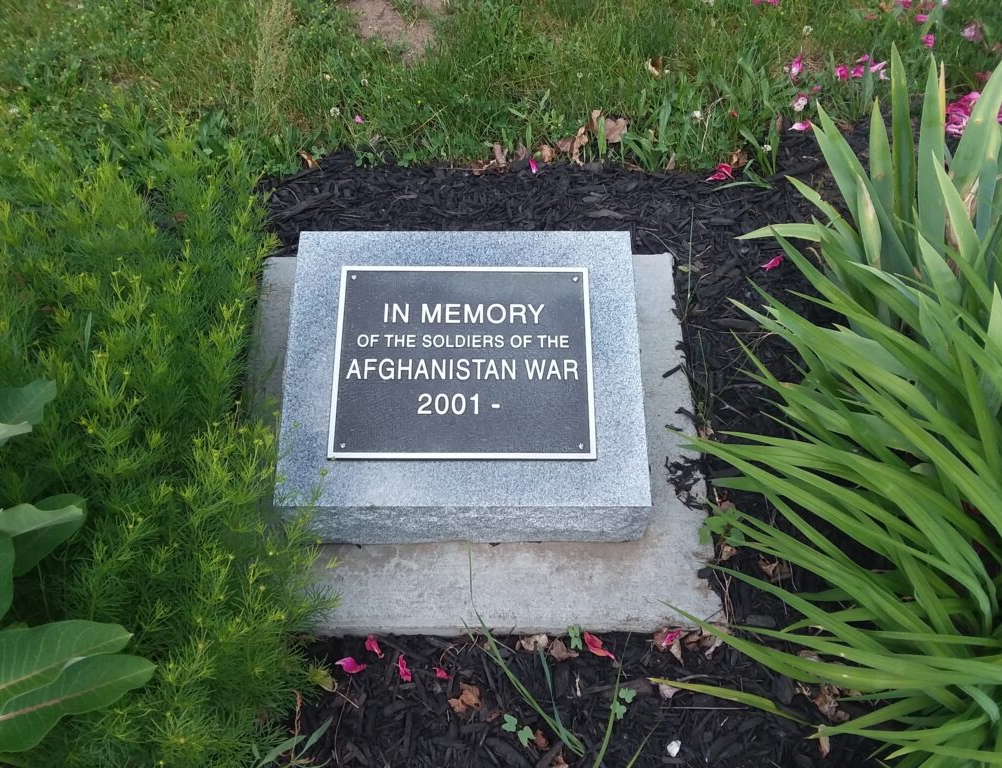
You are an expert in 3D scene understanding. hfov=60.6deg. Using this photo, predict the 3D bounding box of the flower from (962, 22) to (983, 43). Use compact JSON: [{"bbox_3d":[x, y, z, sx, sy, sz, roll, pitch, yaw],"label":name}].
[{"bbox_3d":[1.057,-0.788,1.923,0.048,0.028,0.042,0,60,-1],"label":"flower"}]

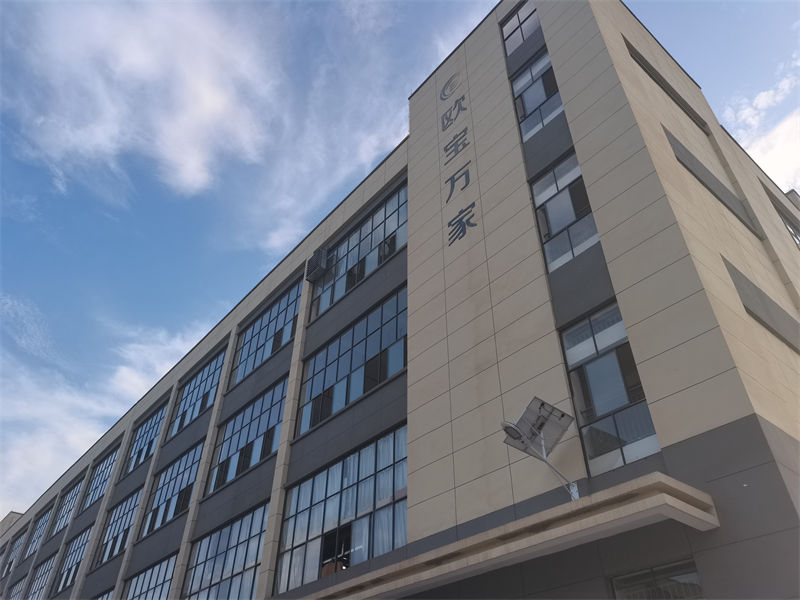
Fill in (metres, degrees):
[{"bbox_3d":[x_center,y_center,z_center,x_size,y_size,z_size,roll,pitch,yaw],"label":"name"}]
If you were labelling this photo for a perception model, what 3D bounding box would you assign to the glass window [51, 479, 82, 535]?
[{"bbox_3d":[-20.138,12.640,36.458,0.120,2.884,5.402,28,-46,-29],"label":"glass window"}]

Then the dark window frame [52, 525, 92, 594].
[{"bbox_3d":[-16.182,12.928,30.003,0.120,2.679,5.402,28,-46,-29],"label":"dark window frame"}]

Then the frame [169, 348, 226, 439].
[{"bbox_3d":[-8.546,4.018,25.457,0.120,2.774,5.365,28,-46,-29],"label":"frame"}]

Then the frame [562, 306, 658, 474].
[{"bbox_3d":[3.100,1.250,9.135,0.120,2.650,1.183,28,-46,-29],"label":"frame"}]

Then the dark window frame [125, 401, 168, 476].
[{"bbox_3d":[-12.181,6.715,28.912,0.120,2.847,5.365,28,-46,-29],"label":"dark window frame"}]

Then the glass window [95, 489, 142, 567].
[{"bbox_3d":[-12.232,9.961,26.279,0.120,2.694,5.365,28,-46,-29],"label":"glass window"}]

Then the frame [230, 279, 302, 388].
[{"bbox_3d":[-4.841,1.254,21.948,0.120,2.737,5.293,28,-46,-29],"label":"frame"}]

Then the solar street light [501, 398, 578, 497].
[{"bbox_3d":[1.886,2.025,8.286,1.409,1.282,0.613,28,-46,-29],"label":"solar street light"}]

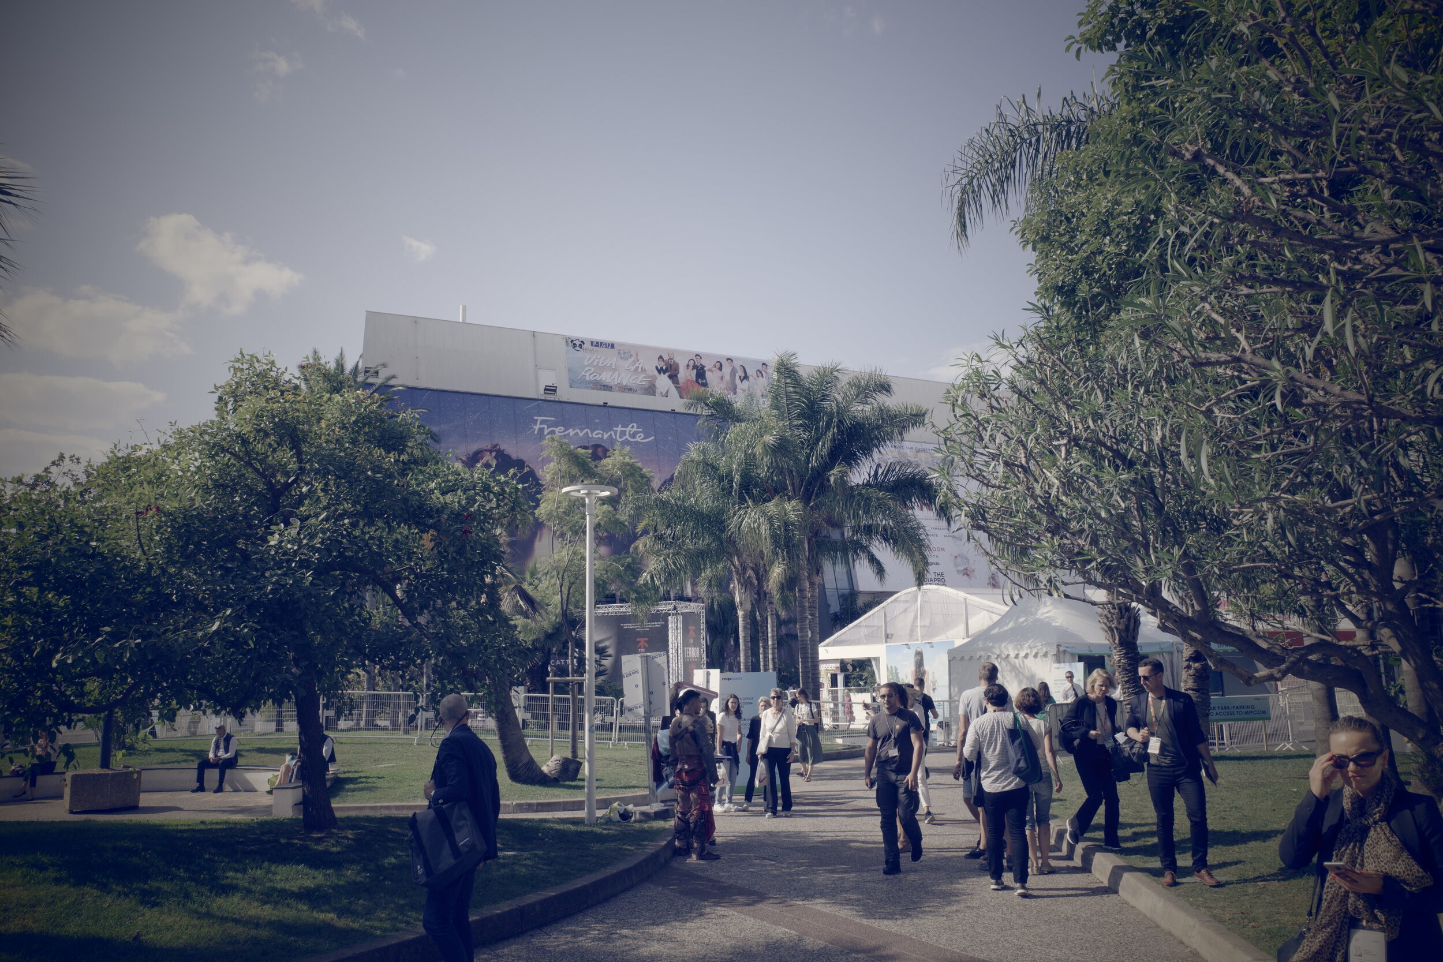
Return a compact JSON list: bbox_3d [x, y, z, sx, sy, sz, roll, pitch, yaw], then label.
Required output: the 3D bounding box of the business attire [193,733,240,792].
[{"bbox_3d":[-9.456,5.194,20.850,0.600,1.060,0.780,-4,-11,14],"label":"business attire"}]

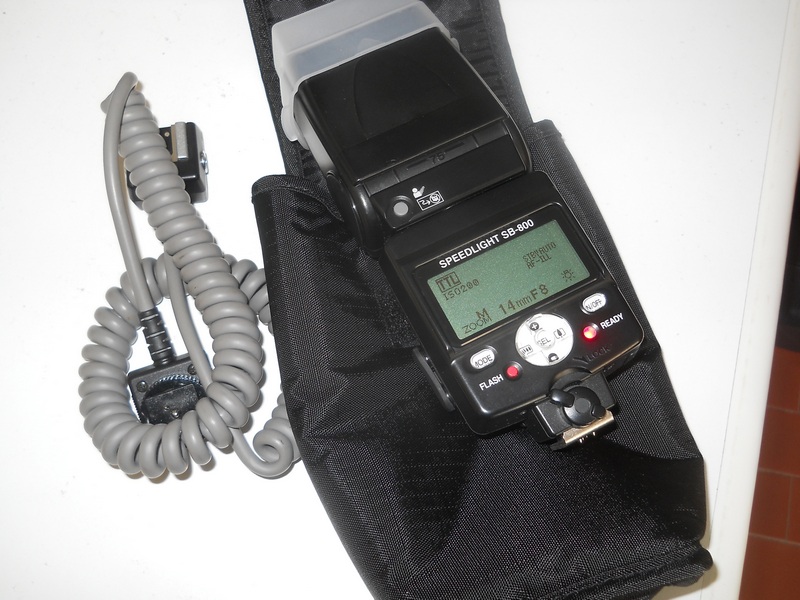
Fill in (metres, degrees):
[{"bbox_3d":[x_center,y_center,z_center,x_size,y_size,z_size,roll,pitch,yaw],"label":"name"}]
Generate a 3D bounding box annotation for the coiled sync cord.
[{"bbox_3d":[-0.086,-0.018,0.381,0.094,0.045,0.178,-7,67,-3],"label":"coiled sync cord"}]

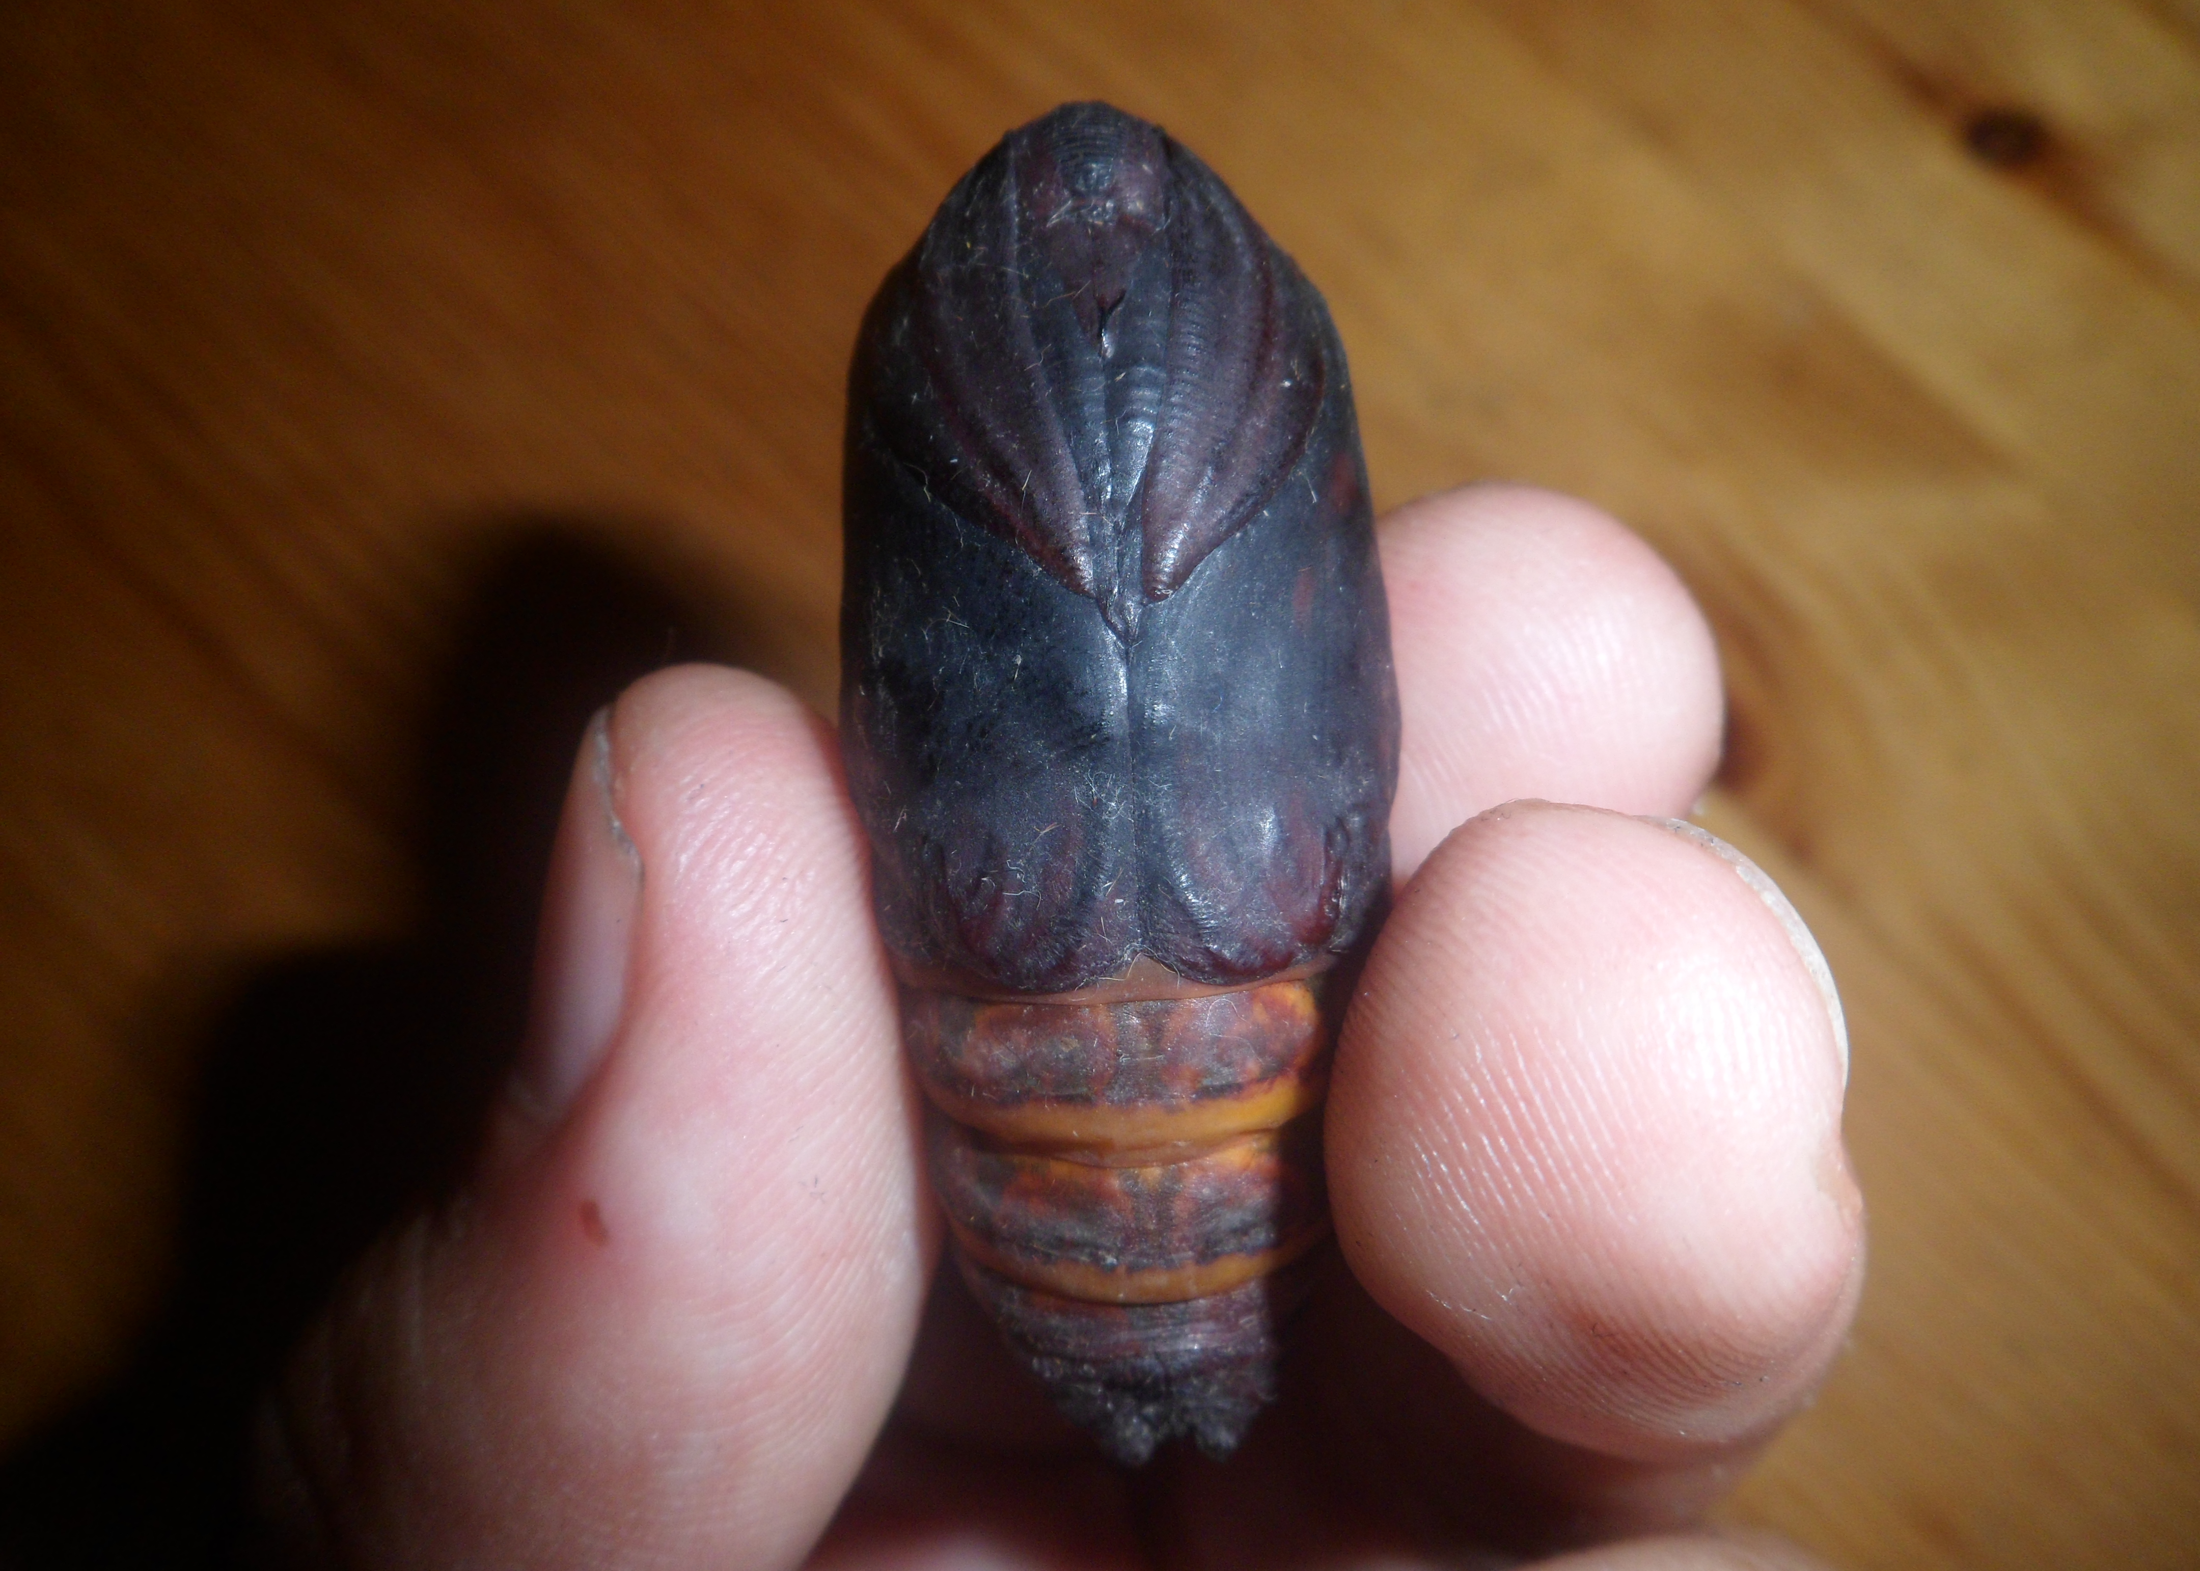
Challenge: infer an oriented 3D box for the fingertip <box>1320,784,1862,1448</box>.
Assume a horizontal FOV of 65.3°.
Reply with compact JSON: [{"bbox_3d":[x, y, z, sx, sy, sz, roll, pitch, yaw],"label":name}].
[{"bbox_3d":[0.015,0.011,0.054,0.015,0.022,0.018,-27,64,-7],"label":"fingertip"}]

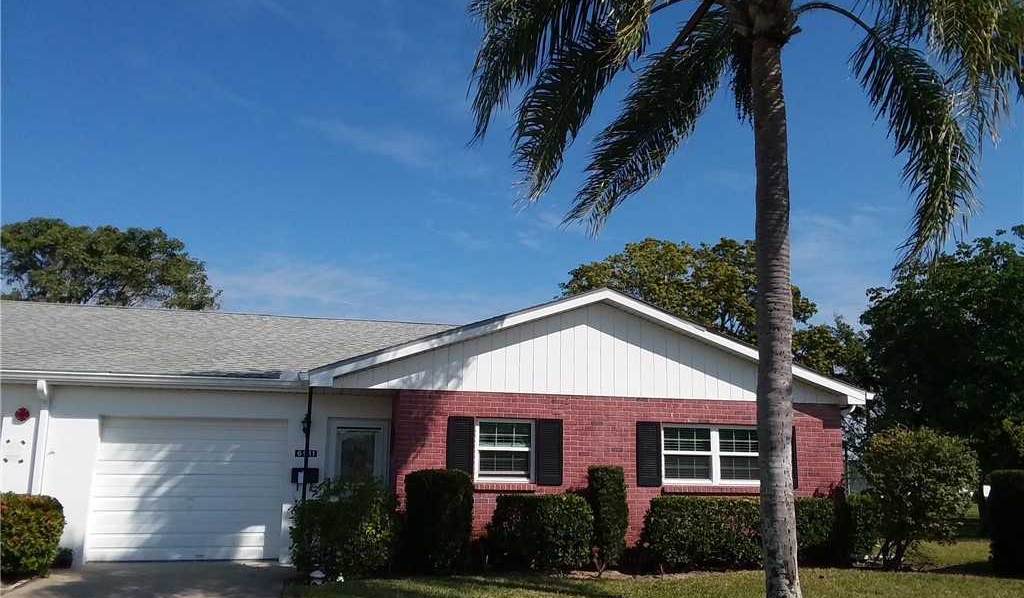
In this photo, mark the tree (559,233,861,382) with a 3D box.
[{"bbox_3d":[6.935,2.503,30.300,10.800,9.773,10.000,3,-11,-12],"label":"tree"}]

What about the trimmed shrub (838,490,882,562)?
[{"bbox_3d":[5.524,3.629,13.651,0.580,1.080,0.640,3,-11,-12],"label":"trimmed shrub"}]

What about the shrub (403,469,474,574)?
[{"bbox_3d":[-1.014,3.041,11.792,0.890,1.336,0.845,3,-11,-12],"label":"shrub"}]

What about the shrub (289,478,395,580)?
[{"bbox_3d":[-2.244,2.986,11.321,1.338,1.227,1.137,3,-11,-12],"label":"shrub"}]

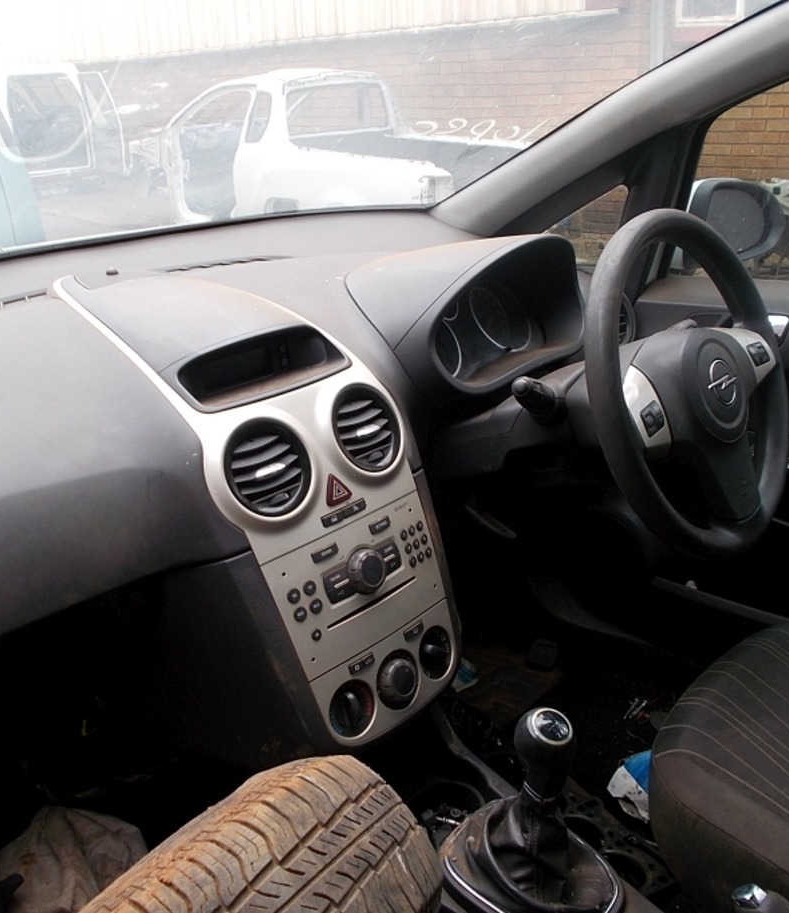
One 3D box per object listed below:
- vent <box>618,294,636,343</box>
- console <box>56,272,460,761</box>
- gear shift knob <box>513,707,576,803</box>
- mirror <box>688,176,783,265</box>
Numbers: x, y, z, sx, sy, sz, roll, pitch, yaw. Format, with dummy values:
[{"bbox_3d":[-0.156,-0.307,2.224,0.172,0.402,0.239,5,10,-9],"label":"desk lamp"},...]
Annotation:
[{"bbox_3d":[0.325,-0.194,1.325,0.045,0.100,0.100,1,18,45],"label":"vent"},{"bbox_3d":[-0.140,0.030,0.963,0.400,0.410,0.250,16,28,40],"label":"console"},{"bbox_3d":[0.130,0.256,0.785,0.052,0.083,0.052,3,27,-2],"label":"gear shift knob"},{"bbox_3d":[0.513,-0.363,1.420,0.200,0.135,0.105,-19,26,-35],"label":"mirror"}]

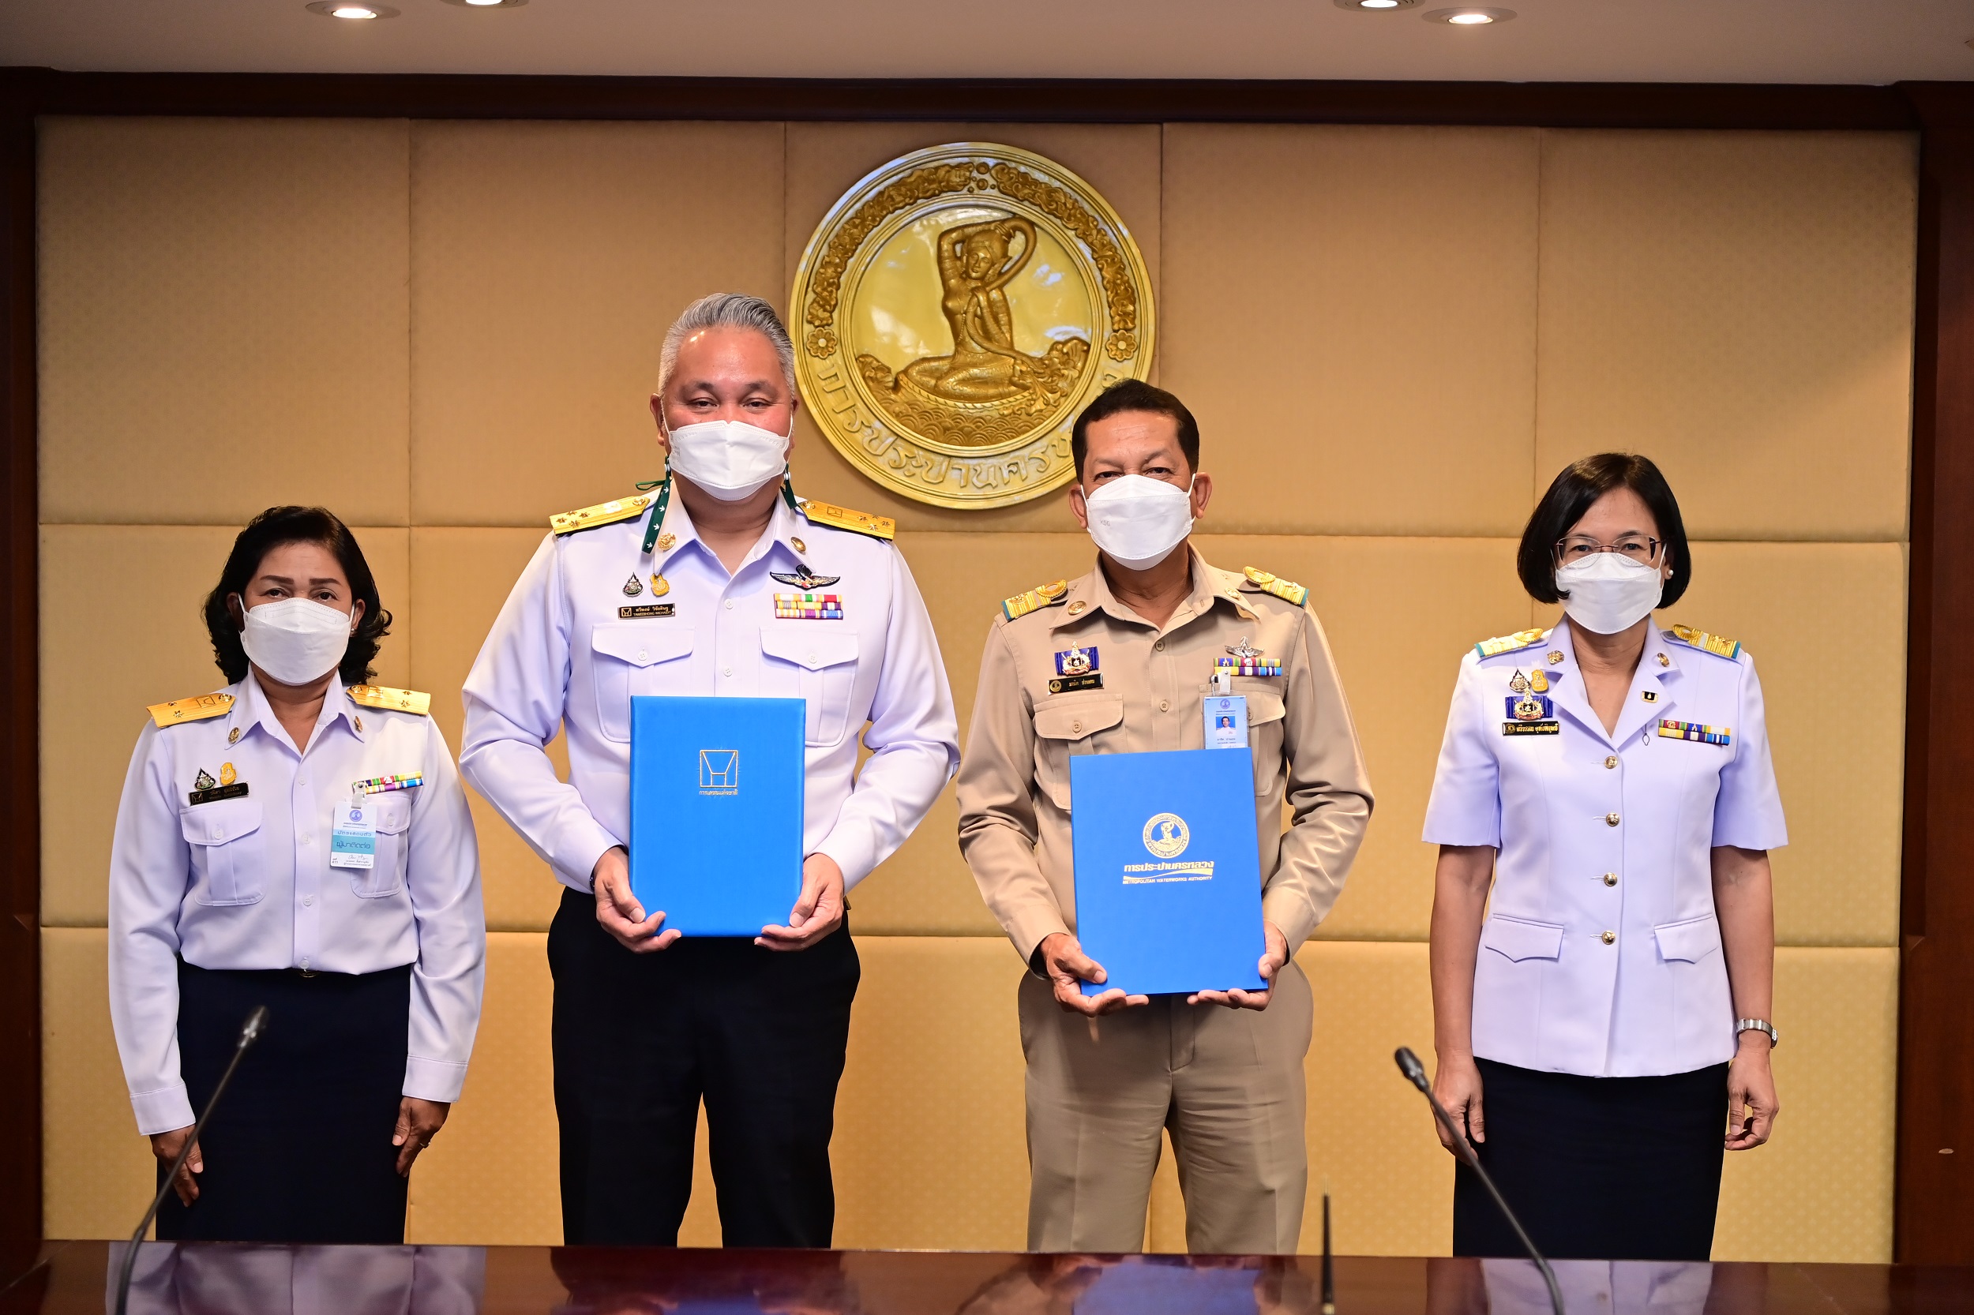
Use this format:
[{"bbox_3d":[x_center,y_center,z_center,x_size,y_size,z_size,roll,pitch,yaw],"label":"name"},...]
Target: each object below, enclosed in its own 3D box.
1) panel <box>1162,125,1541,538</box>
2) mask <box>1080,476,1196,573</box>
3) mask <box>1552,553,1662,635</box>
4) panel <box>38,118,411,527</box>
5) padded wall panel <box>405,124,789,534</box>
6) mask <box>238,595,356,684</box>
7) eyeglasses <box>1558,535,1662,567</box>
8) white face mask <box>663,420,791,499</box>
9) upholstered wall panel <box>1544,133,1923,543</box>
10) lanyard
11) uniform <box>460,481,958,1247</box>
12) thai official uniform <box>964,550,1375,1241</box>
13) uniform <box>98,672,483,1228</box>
[{"bbox_3d":[0.579,-0.522,4.419,0.602,0.654,0.060,1,3,1],"label":"panel"},{"bbox_3d":[0.194,-0.173,3.500,0.140,0.122,0.090,-3,3,2],"label":"mask"},{"bbox_3d":[0.785,-0.080,3.460,0.140,0.107,0.085,1,3,11],"label":"mask"},{"bbox_3d":[-1.226,-0.539,4.441,0.602,0.654,0.060,1,3,1],"label":"panel"},{"bbox_3d":[-0.609,-0.519,4.303,0.586,0.637,0.050,1,3,1],"label":"padded wall panel"},{"bbox_3d":[-0.881,-0.021,3.500,0.143,0.112,0.085,2,3,-8],"label":"mask"},{"bbox_3d":[0.795,-0.137,3.514,0.136,0.040,0.135,1,3,11],"label":"eyeglasses"},{"bbox_3d":[-0.330,-0.253,3.500,0.153,0.106,0.090,1,3,-3],"label":"white face mask"},{"bbox_3d":[1.149,-0.501,4.280,0.586,0.637,0.050,1,3,1],"label":"upholstered wall panel"},{"bbox_3d":[-0.347,-0.186,3.550,0.200,0.120,0.150,0,3,-2],"label":"lanyard"},{"bbox_3d":[-0.355,0.534,3.612,0.630,1.520,0.360,0,3,-1],"label":"uniform"},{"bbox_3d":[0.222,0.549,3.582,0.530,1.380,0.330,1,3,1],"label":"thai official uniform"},{"bbox_3d":[-0.903,0.480,3.591,0.475,0.920,0.270,0,3,-9],"label":"uniform"}]

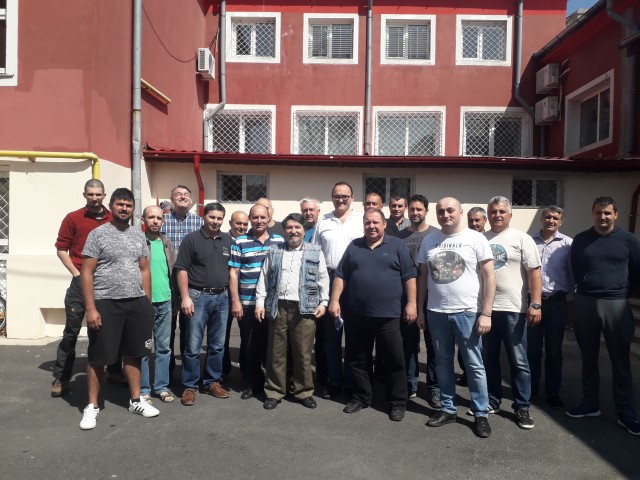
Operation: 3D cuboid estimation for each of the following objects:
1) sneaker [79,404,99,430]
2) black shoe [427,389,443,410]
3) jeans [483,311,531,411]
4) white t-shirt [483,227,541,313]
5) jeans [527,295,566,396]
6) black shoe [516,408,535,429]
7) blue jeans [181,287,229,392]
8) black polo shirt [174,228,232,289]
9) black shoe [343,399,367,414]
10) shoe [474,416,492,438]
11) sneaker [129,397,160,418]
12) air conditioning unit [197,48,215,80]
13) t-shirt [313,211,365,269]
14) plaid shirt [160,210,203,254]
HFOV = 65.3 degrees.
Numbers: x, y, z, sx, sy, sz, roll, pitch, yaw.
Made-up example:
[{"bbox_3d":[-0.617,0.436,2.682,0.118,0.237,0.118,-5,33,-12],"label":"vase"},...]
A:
[{"bbox_3d":[-1.748,1.322,3.800,0.105,0.125,0.290,1,1,-14],"label":"sneaker"},{"bbox_3d":[1.002,1.357,4.337,0.108,0.115,0.290,1,1,1],"label":"black shoe"},{"bbox_3d":[1.528,0.924,4.100,0.420,0.920,0.320,2,1,33],"label":"jeans"},{"bbox_3d":[1.538,0.250,4.160,0.550,0.640,0.320,2,2,34],"label":"white t-shirt"},{"bbox_3d":[2.010,0.927,4.430,0.360,0.910,0.260,2,2,28],"label":"jeans"},{"bbox_3d":[1.610,1.383,3.960,0.105,0.120,0.290,1,1,11],"label":"black shoe"},{"bbox_3d":[-1.014,0.868,4.420,0.390,0.870,0.280,0,1,-20],"label":"blue jeans"},{"bbox_3d":[-1.018,0.168,4.400,0.490,0.540,0.280,1,1,-21],"label":"black polo shirt"},{"bbox_3d":[0.305,1.352,4.186,0.290,0.115,0.105,0,1,-44],"label":"black shoe"},{"bbox_3d":[1.230,1.372,3.770,0.105,0.120,0.295,1,1,13],"label":"shoe"},{"bbox_3d":[-1.424,1.323,4.026,0.290,0.125,0.105,1,1,29],"label":"sneaker"},{"bbox_3d":[-2.655,-4.120,11.750,0.260,0.510,0.700,1,1,0],"label":"air conditioning unit"},{"bbox_3d":[0.205,0.009,4.560,0.520,0.570,0.280,1,1,0],"label":"t-shirt"},{"bbox_3d":[-1.327,0.053,4.800,0.500,0.680,0.280,1,1,-14],"label":"plaid shirt"}]

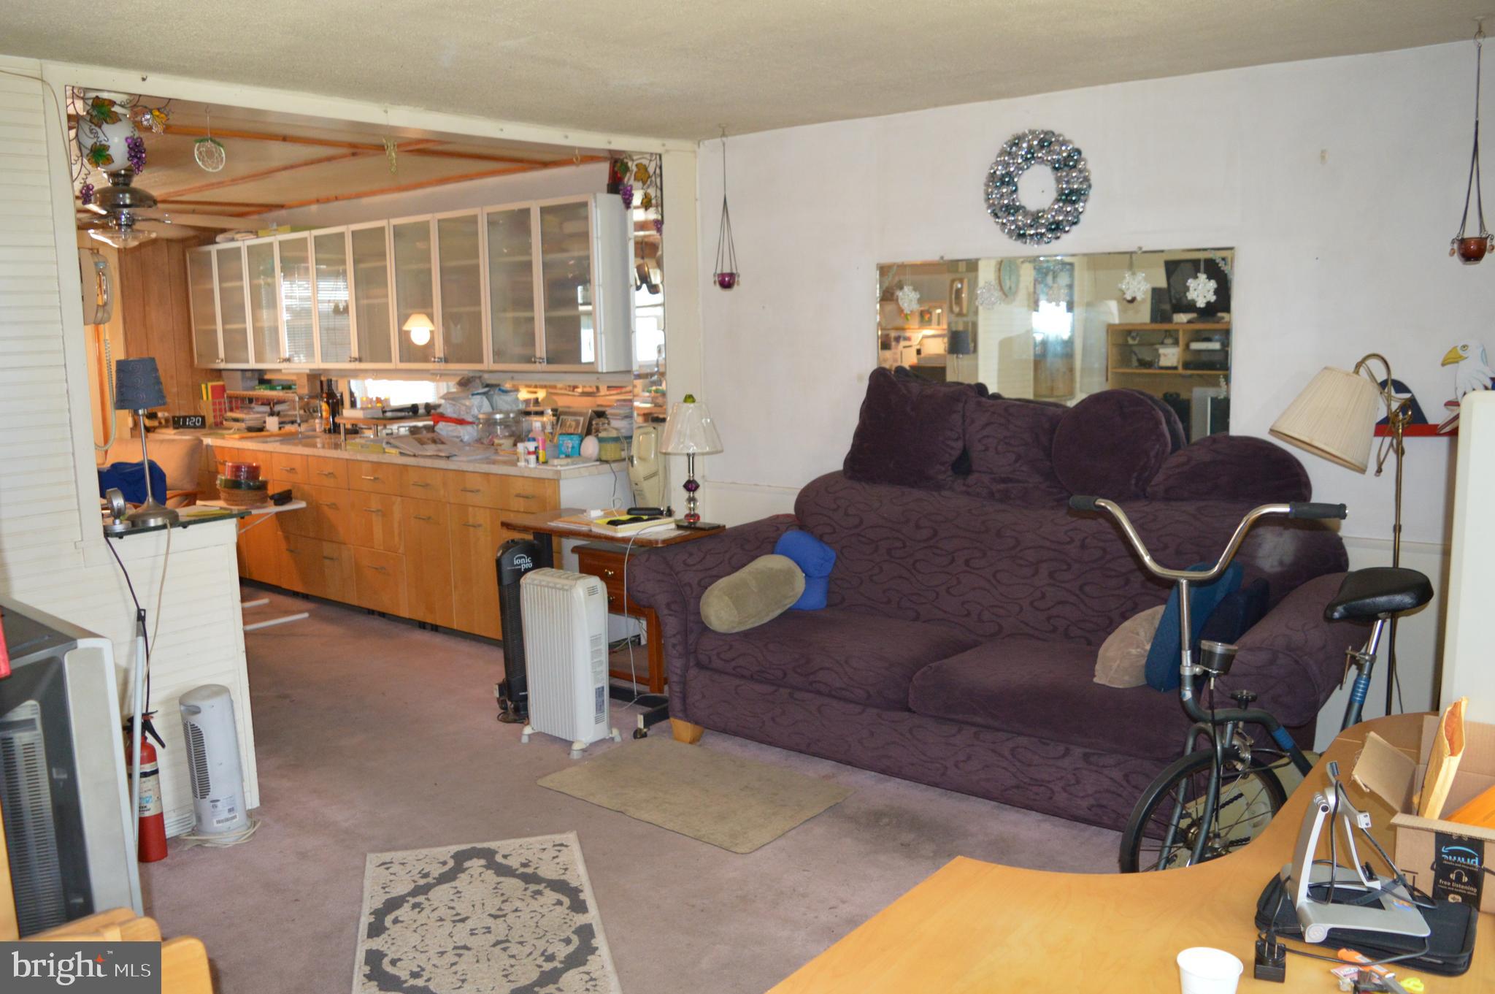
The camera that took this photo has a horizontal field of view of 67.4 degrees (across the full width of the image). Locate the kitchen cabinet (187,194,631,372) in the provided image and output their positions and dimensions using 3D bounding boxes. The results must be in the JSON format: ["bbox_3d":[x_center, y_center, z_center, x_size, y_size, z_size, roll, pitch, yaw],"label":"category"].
[{"bbox_3d":[-2.060,-1.111,6.292,3.790,0.770,0.310,6,11,38],"label":"kitchen cabinet"}]

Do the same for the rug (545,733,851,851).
[{"bbox_3d":[-0.194,0.934,3.647,0.905,0.012,0.535,6,11,38],"label":"rug"}]

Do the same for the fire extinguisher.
[{"bbox_3d":[-1.716,0.824,3.193,0.120,0.425,0.100,-4,9,-17],"label":"fire extinguisher"}]

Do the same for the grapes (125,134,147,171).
[{"bbox_3d":[-1.814,-1.017,3.311,0.045,0.112,0.062,6,11,38],"label":"grapes"}]

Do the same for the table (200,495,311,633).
[{"bbox_3d":[-2.665,0.381,5.457,0.850,0.660,0.900,6,11,38],"label":"table"}]

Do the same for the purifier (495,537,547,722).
[{"bbox_3d":[-0.876,0.489,4.371,0.200,0.690,0.170,-6,10,-30],"label":"purifier"}]

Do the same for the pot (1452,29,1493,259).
[{"bbox_3d":[2.075,-0.992,3.186,0.110,0.650,0.110,6,11,38],"label":"pot"}]

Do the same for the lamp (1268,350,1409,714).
[{"bbox_3d":[1.629,0.305,3.039,0.420,1.360,0.300,-4,9,-17],"label":"lamp"}]

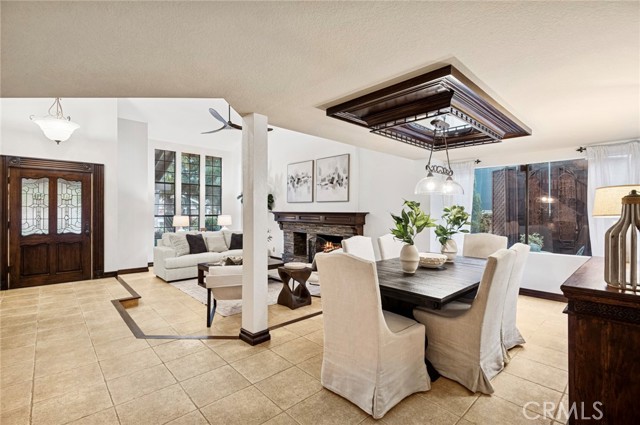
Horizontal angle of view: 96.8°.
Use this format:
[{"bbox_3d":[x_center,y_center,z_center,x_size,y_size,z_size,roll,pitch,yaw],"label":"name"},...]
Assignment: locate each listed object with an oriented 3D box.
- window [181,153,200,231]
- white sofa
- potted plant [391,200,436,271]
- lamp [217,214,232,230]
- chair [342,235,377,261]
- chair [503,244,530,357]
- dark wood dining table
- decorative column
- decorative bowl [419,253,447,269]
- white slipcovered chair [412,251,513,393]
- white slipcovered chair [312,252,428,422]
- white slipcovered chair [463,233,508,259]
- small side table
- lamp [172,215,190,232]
[{"bbox_3d":[-3.747,-0.369,8.268,0.526,2.690,0.079,0,0,-43],"label":"window"},{"bbox_3d":[-2.660,0.991,7.012,2.333,0.943,0.993,0,0,-43],"label":"white sofa"},{"bbox_3d":[0.858,0.214,2.618,0.400,0.660,0.380,0,0,-43],"label":"potted plant"},{"bbox_3d":[-2.695,0.386,8.057,0.417,0.625,0.417,0,0,-43],"label":"lamp"},{"bbox_3d":[0.627,0.815,3.210,0.536,1.052,0.615,0,0,-43],"label":"chair"},{"bbox_3d":[1.710,0.810,2.881,0.510,1.010,0.620,0,0,-43],"label":"chair"},{"bbox_3d":[1.103,0.928,2.857,1.940,0.770,1.100,0,0,-43],"label":"dark wood dining table"},{"bbox_3d":[-0.673,0.165,2.954,0.215,2.287,0.225,0,0,-43],"label":"decorative column"},{"bbox_3d":[1.262,0.540,3.167,0.338,0.099,0.338,0,0,0],"label":"decorative bowl"},{"bbox_3d":[1.230,0.820,2.449,0.546,1.052,0.625,0,0,-43],"label":"white slipcovered chair"},{"bbox_3d":[0.422,0.810,2.146,0.610,1.010,0.510,0,0,-43],"label":"white slipcovered chair"},{"bbox_3d":[2.071,0.819,3.740,0.606,1.052,0.536,0,0,-43],"label":"white slipcovered chair"},{"bbox_3d":[-0.406,1.178,4.507,0.370,0.540,0.370,0,0,-43],"label":"small side table"},{"bbox_3d":[-3.547,0.385,7.269,0.417,0.625,0.417,0,0,-43],"label":"lamp"}]

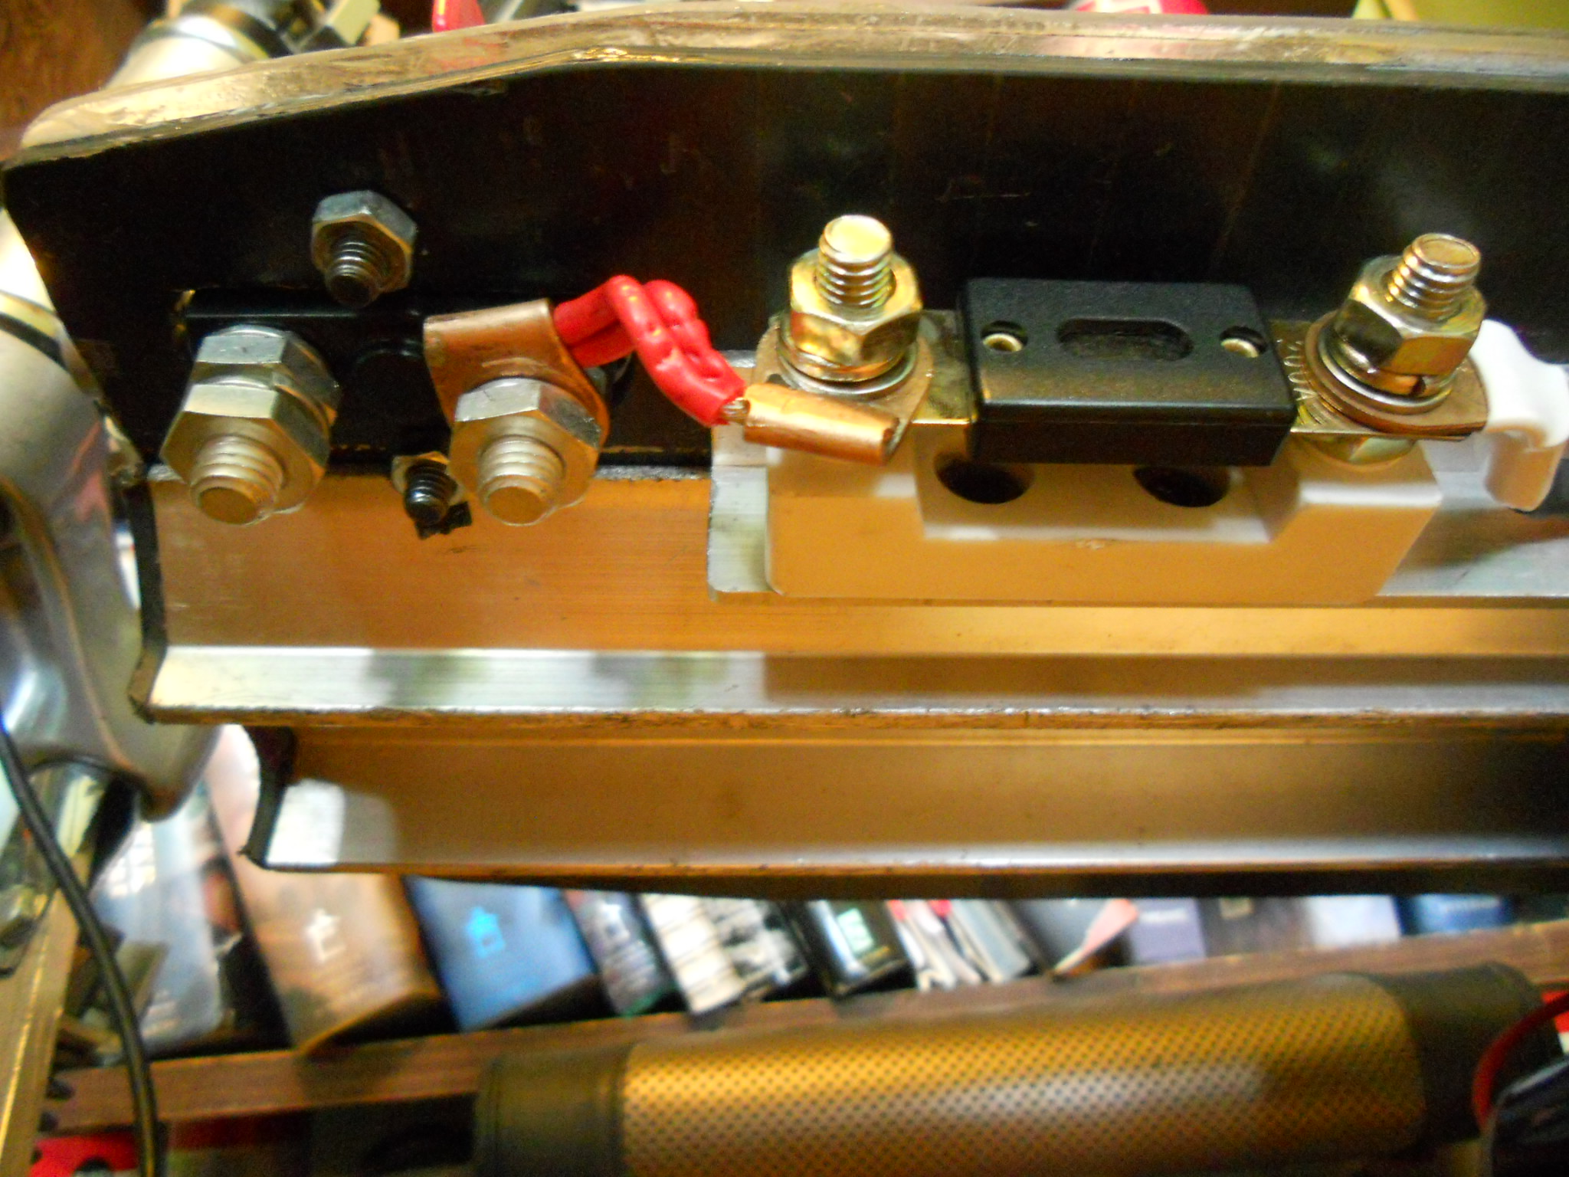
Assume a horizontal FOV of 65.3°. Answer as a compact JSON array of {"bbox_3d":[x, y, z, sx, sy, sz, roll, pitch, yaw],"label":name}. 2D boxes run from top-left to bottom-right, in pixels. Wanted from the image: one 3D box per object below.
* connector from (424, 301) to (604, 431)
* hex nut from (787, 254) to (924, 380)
[{"bbox_3d":[-0.033,-0.027,0.153,0.020,0.007,0.026,-5,-36,8],"label":"connector"},{"bbox_3d":[0.008,-0.031,0.133,0.013,0.015,0.007,-2,-39,-3],"label":"hex nut"}]

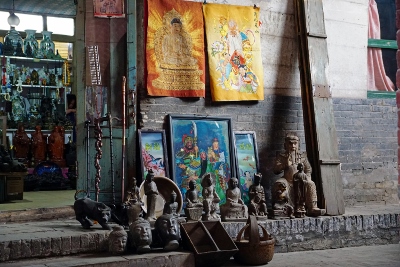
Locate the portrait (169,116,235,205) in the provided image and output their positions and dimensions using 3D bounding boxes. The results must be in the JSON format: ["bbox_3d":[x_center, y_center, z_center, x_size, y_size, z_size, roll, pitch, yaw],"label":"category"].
[{"bbox_3d":[0.043,0.309,5.500,0.630,0.955,0.035,0,-11,-20],"label":"portrait"}]

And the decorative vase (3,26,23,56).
[{"bbox_3d":[-2.381,-1.174,7.400,0.240,0.390,0.240,0,-1,-25],"label":"decorative vase"}]

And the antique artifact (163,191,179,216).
[{"bbox_3d":[-0.240,0.607,4.870,0.125,0.245,0.110,0,0,-33],"label":"antique artifact"}]

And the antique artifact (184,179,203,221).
[{"bbox_3d":[-0.056,0.582,5.000,0.135,0.335,0.110,0,0,-33],"label":"antique artifact"}]

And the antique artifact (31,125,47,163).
[{"bbox_3d":[-1.964,0.143,7.050,0.190,0.490,0.165,0,-1,-22],"label":"antique artifact"}]

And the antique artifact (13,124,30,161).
[{"bbox_3d":[-2.177,0.116,7.050,0.200,0.490,0.170,0,-1,-20],"label":"antique artifact"}]

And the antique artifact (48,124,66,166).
[{"bbox_3d":[-1.713,0.156,6.950,0.190,0.490,0.150,0,0,-15],"label":"antique artifact"}]

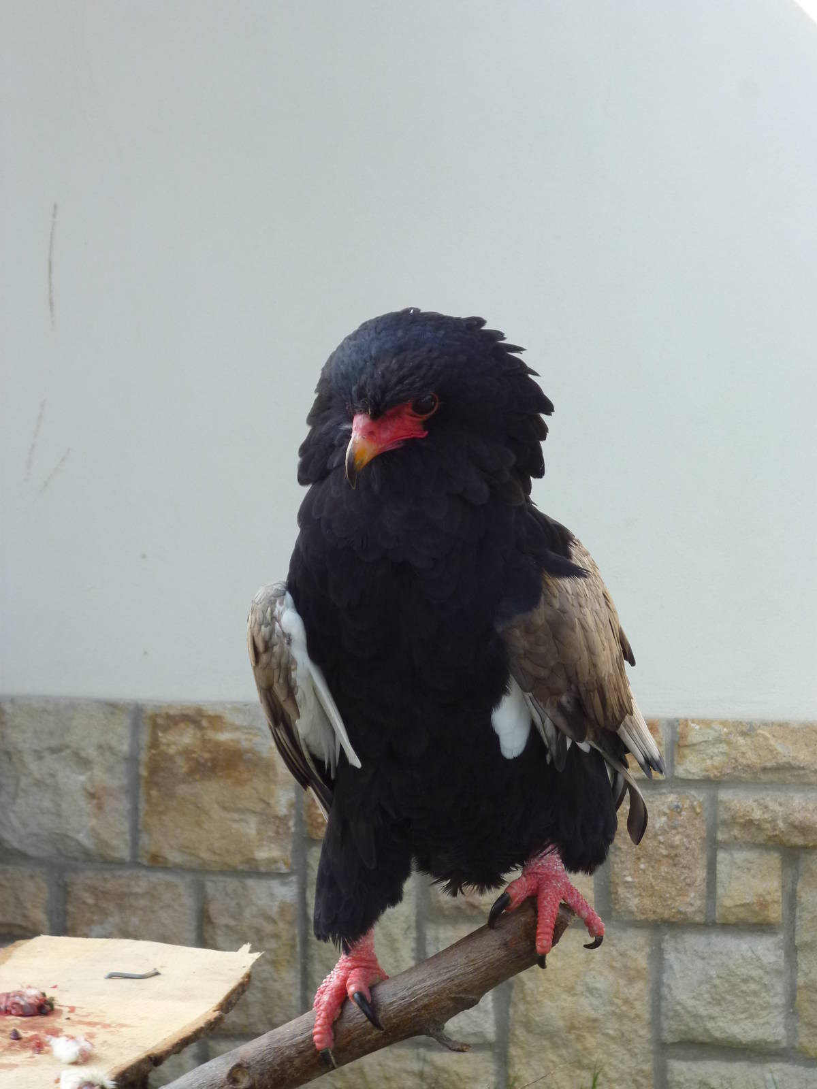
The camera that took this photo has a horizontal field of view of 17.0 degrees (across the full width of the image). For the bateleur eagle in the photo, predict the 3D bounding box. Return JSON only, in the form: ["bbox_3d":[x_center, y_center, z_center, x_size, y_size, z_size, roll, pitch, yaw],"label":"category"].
[{"bbox_3d":[0.036,0.100,2.020,0.280,0.535,0.290,3,10,20],"label":"bateleur eagle"}]

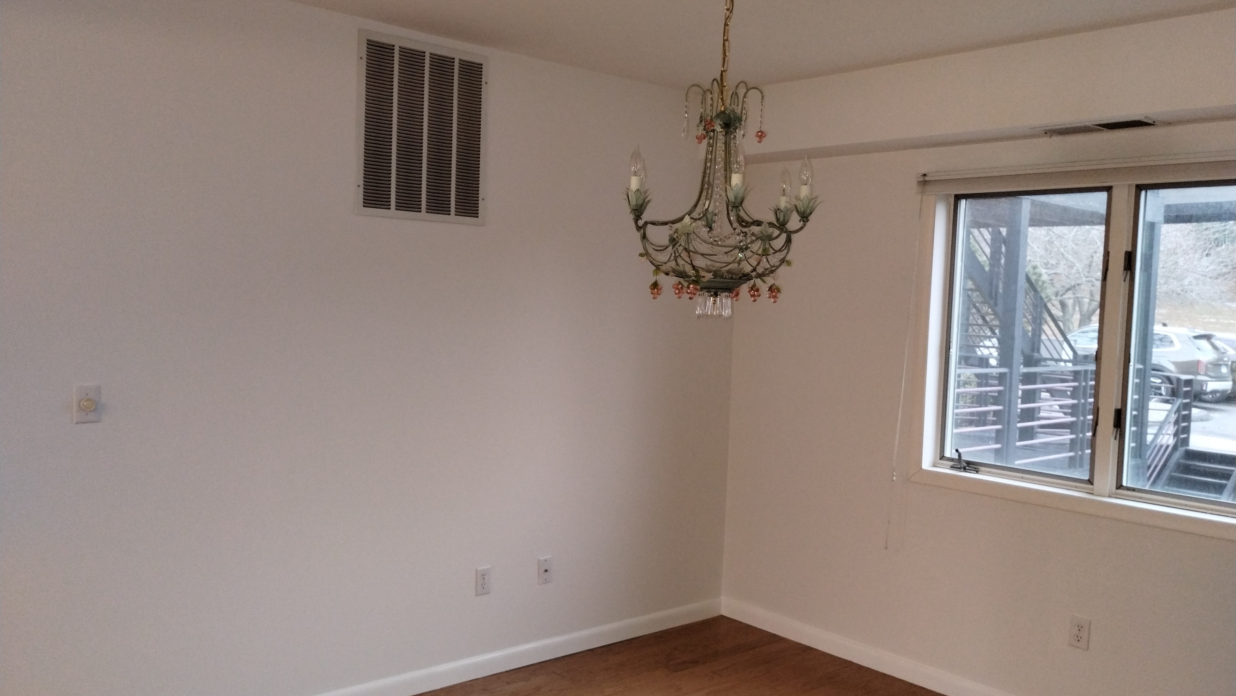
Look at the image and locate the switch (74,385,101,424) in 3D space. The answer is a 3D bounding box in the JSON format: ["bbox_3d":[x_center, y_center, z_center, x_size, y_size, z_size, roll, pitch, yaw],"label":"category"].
[{"bbox_3d":[-1.581,0.169,2.992,0.071,0.115,0.025,0,4,-41],"label":"switch"}]

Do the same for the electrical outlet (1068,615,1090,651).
[{"bbox_3d":[1.659,1.027,3.603,0.010,0.115,0.070,0,4,-41],"label":"electrical outlet"}]

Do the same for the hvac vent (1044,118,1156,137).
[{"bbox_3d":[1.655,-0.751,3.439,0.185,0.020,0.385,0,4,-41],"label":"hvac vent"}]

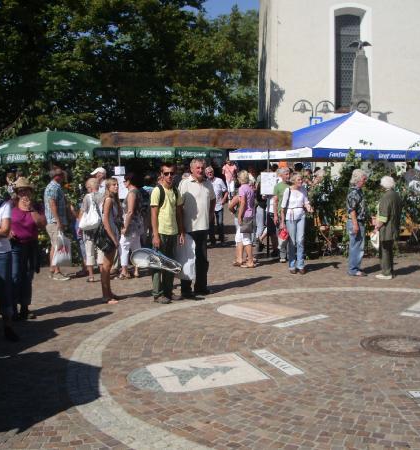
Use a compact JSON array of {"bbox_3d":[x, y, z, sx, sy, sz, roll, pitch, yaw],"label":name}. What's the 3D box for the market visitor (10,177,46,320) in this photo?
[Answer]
[{"bbox_3d":[-2.171,0.263,7.170,0.500,1.643,0.360,-2,6,-20],"label":"market visitor"}]

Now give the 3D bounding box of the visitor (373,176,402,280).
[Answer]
[{"bbox_3d":[2.790,0.049,9.473,0.420,1.608,0.500,3,6,28],"label":"visitor"}]

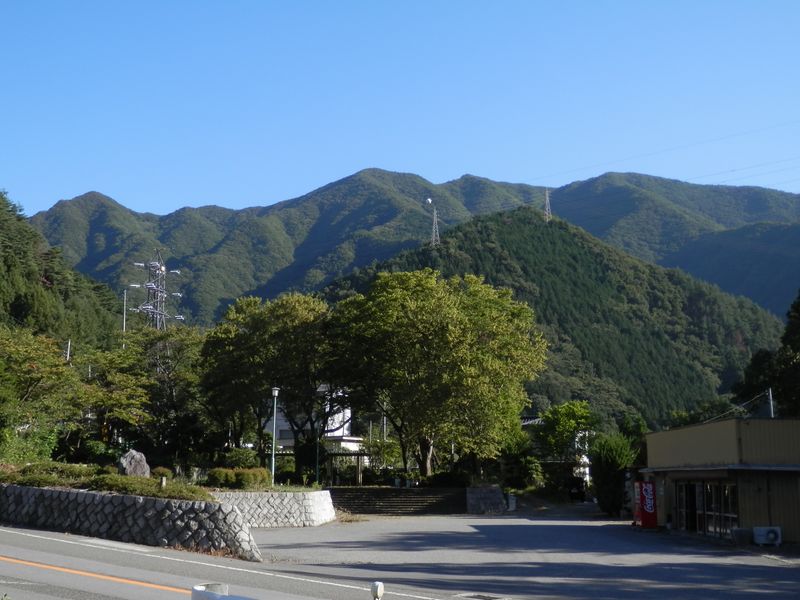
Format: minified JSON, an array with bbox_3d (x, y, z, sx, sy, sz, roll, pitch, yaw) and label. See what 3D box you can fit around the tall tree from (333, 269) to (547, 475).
[{"bbox_3d":[2.873,5.398,67.233,15.200,15.850,14.000,0,-11,0],"label":"tall tree"}]

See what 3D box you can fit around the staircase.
[{"bbox_3d":[-0.120,12.076,55.715,8.300,1.470,3.500,0,-11,0],"label":"staircase"}]

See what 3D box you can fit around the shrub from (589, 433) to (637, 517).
[{"bbox_3d":[10.919,8.992,47.500,2.350,4.100,2.300,0,-11,0],"label":"shrub"}]

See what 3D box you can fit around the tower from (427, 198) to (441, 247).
[{"bbox_3d":[32.459,-68.504,850.000,8.000,40.500,8.000,0,-11,0],"label":"tower"}]

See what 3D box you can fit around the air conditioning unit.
[{"bbox_3d":[11.450,7.378,28.800,0.800,0.570,0.290,0,-11,0],"label":"air conditioning unit"}]

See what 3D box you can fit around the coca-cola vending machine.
[{"bbox_3d":[9.893,8.215,37.100,0.700,1.830,1.000,0,-11,0],"label":"coca-cola vending machine"}]

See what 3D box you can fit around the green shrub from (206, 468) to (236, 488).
[{"bbox_3d":[-8.954,8.979,46.500,1.350,0.950,1.300,0,-11,0],"label":"green shrub"}]

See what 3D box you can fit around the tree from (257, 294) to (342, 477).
[{"bbox_3d":[-6.744,5.947,62.027,6.200,12.750,6.200,0,-11,0],"label":"tree"}]

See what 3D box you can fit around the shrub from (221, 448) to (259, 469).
[{"bbox_3d":[-8.636,8.802,49.738,2.100,1.670,1.900,0,-11,0],"label":"shrub"}]

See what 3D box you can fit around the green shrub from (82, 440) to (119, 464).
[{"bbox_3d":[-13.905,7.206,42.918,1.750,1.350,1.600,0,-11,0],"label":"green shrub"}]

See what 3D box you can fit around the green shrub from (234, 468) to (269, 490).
[{"bbox_3d":[-7.520,8.989,46.500,1.700,1.000,1.400,0,-11,0],"label":"green shrub"}]

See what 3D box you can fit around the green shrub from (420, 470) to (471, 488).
[{"bbox_3d":[2.924,11.496,59.398,3.200,1.100,2.000,0,-11,0],"label":"green shrub"}]

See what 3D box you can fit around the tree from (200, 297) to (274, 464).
[{"bbox_3d":[-9.317,5.131,53.000,4.300,10.800,4.500,0,-11,0],"label":"tree"}]

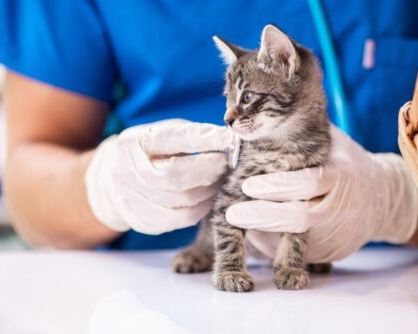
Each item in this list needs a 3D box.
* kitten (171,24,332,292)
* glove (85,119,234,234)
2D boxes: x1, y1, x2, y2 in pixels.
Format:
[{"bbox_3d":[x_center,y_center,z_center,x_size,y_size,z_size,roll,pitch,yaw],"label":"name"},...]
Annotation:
[{"bbox_3d":[0.035,-0.011,1.085,0.115,0.187,0.160,1,5,9],"label":"kitten"},{"bbox_3d":[-0.036,0.008,1.075,0.120,0.087,0.085,2,6,25],"label":"glove"}]

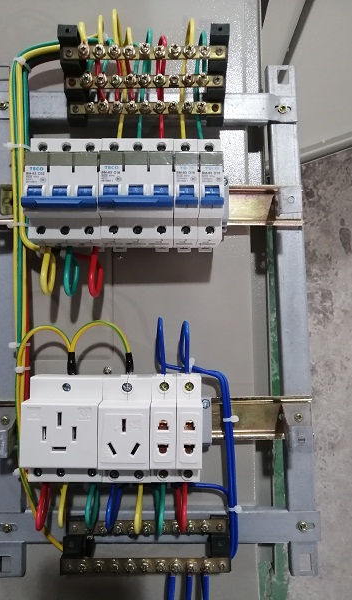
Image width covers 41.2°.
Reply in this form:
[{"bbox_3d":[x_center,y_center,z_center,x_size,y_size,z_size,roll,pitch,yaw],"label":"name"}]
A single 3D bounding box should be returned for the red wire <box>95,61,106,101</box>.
[{"bbox_3d":[-0.057,-0.165,0.353,0.007,0.014,0.032,0,87,0],"label":"red wire"}]

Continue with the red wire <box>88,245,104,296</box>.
[{"bbox_3d":[-0.065,-0.022,0.379,0.013,0.025,0.037,-1,85,0],"label":"red wire"}]

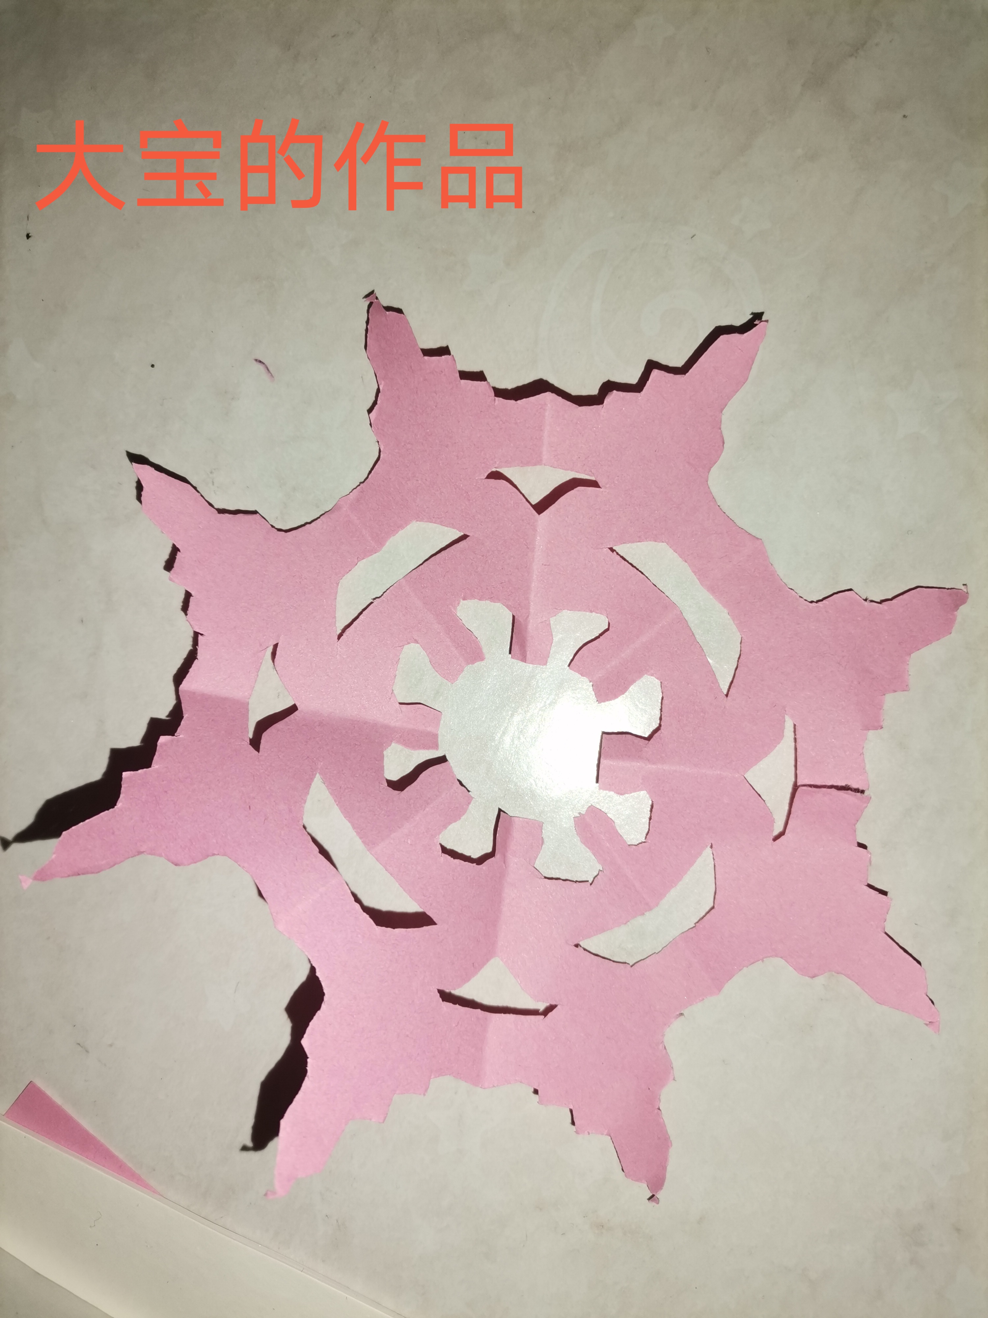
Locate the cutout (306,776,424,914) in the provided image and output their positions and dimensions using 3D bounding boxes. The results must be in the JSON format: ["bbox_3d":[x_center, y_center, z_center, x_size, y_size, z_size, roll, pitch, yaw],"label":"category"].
[{"bbox_3d":[-0.032,0.046,0.230,0.011,0.002,0.042,-38,87,0],"label":"cutout"}]

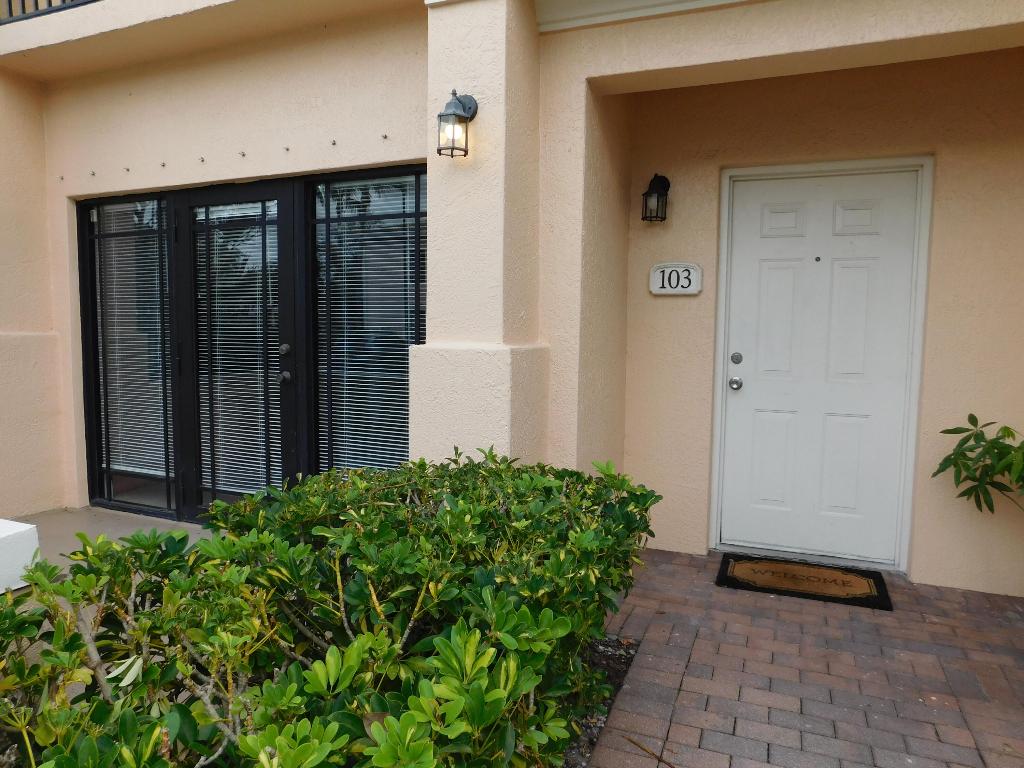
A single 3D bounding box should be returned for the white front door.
[{"bbox_3d":[1.629,-0.081,3.682,0.895,2.040,0.070,2,5,22],"label":"white front door"}]

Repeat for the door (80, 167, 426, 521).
[{"bbox_3d":[-1.612,-0.142,4.135,2.740,2.090,0.100,2,5,22],"label":"door"}]

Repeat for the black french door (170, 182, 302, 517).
[{"bbox_3d":[-1.678,-0.125,4.147,0.930,2.030,0.070,2,5,22],"label":"black french door"}]

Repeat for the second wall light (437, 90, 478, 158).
[{"bbox_3d":[-0.219,-1.012,2.671,0.137,0.260,0.185,2,5,22],"label":"second wall light"}]

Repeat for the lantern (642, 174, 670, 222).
[{"bbox_3d":[0.790,-1.011,3.719,0.135,0.255,0.185,2,5,22],"label":"lantern"}]

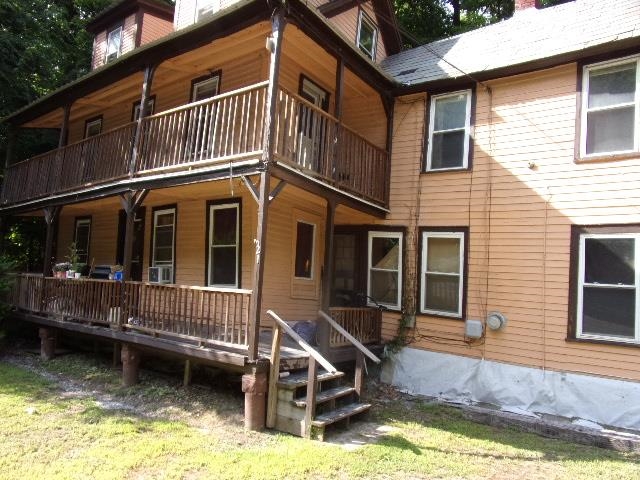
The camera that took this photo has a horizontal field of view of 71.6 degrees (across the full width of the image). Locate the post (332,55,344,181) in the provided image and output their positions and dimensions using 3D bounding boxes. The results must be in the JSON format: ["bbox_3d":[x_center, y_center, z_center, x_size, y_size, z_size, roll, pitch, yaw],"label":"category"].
[{"bbox_3d":[0.224,-1.729,6.495,0.088,1.860,0.088,-1,-6,36],"label":"post"}]

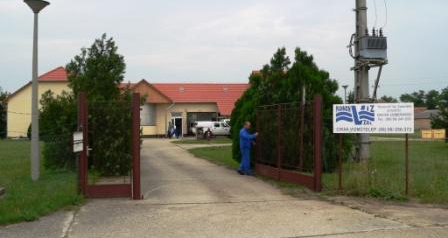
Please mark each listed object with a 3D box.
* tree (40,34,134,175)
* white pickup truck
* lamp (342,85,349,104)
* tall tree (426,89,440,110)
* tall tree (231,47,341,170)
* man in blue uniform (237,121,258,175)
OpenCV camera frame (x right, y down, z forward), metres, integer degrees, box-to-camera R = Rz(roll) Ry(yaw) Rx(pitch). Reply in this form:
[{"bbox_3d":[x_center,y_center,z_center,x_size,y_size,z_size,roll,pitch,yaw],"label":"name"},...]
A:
[{"bbox_3d":[-4.950,-0.630,16.900,3.400,4.950,3.100,0,-1,0],"label":"tree"},{"bbox_3d":[-0.508,1.064,45.500,5.100,1.750,1.800,0,-1,-7],"label":"white pickup truck"},{"bbox_3d":[13.200,-0.950,50.500,0.750,5.300,0.750,0,-1,0],"label":"lamp"},{"bbox_3d":[47.200,-1.950,105.000,4.200,9.400,4.200,0,-1,0],"label":"tall tree"},{"bbox_3d":[2.440,-0.500,18.500,4.300,4.700,3.700,0,-1,0],"label":"tall tree"},{"bbox_3d":[0.772,0.969,15.300,0.680,1.740,0.520,0,-1,-6],"label":"man in blue uniform"}]

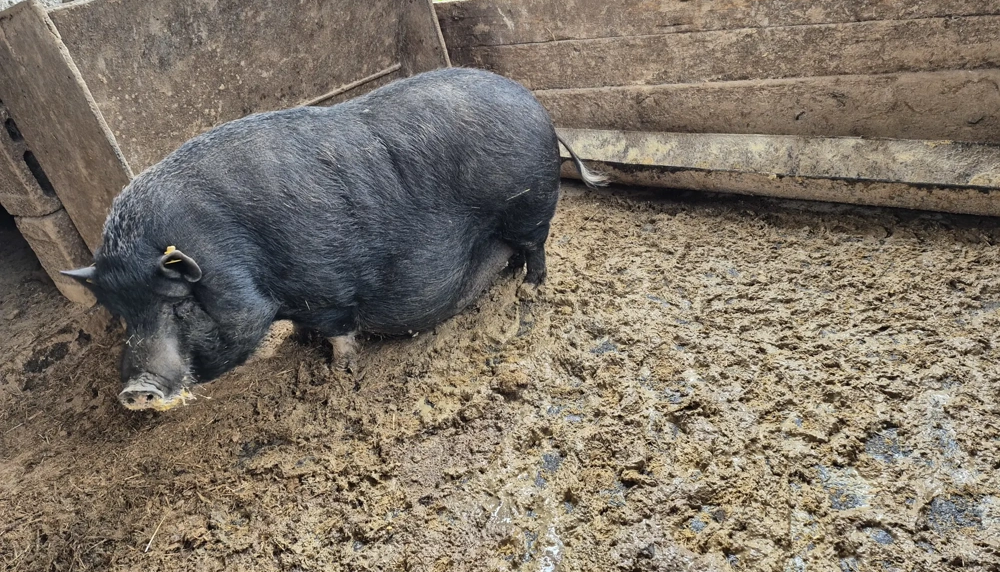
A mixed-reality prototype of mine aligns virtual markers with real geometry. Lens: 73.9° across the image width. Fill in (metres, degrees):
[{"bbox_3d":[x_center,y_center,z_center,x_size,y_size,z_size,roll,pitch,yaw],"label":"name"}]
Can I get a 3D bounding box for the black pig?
[{"bbox_3d":[-0.426,-0.159,1.866,1.360,0.670,0.550,-24,30,-17],"label":"black pig"}]

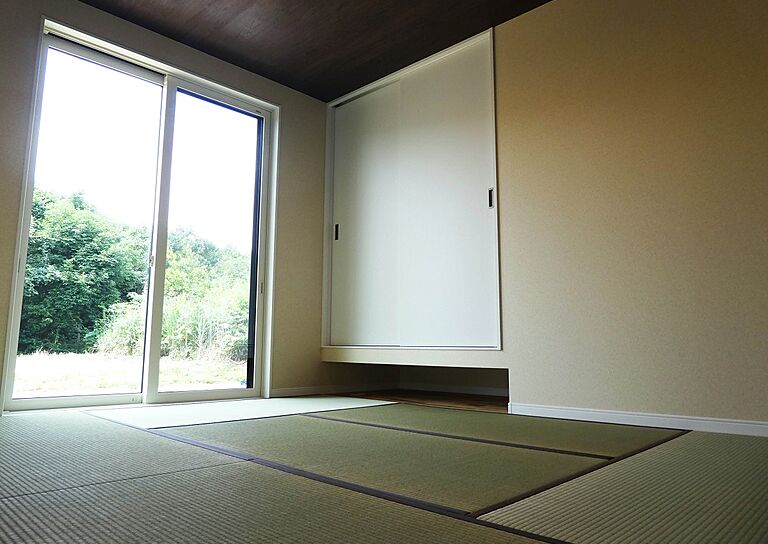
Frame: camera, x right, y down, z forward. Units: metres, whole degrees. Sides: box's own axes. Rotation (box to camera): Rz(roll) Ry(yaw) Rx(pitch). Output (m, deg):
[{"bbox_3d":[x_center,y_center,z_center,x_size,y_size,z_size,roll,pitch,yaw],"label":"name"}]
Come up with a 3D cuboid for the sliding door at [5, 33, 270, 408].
[{"bbox_3d":[-1.460,-0.248,3.569,0.100,2.190,1.620,-7,-11,43],"label":"sliding door"}]

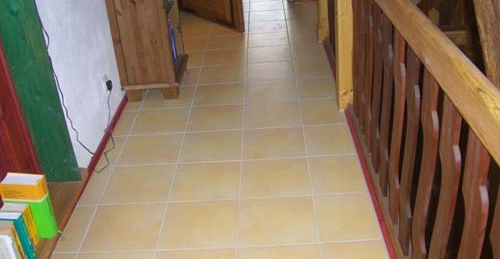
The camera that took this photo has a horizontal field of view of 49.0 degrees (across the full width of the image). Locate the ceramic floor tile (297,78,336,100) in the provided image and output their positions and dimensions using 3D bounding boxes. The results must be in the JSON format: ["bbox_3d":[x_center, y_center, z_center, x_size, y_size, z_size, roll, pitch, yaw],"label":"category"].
[{"bbox_3d":[0.432,-0.258,3.568,0.242,0.010,0.329,-3,29,3],"label":"ceramic floor tile"}]

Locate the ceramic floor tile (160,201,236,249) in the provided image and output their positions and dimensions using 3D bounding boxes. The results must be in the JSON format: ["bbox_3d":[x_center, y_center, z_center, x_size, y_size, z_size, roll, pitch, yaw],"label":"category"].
[{"bbox_3d":[-0.214,0.416,2.421,0.329,0.010,0.329,-3,29,3],"label":"ceramic floor tile"}]

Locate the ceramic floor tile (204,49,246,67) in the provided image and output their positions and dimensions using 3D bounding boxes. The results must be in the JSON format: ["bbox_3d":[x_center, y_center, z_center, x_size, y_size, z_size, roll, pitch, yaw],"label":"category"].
[{"bbox_3d":[-0.175,-0.508,3.899,0.306,0.010,0.306,-3,28,3],"label":"ceramic floor tile"}]

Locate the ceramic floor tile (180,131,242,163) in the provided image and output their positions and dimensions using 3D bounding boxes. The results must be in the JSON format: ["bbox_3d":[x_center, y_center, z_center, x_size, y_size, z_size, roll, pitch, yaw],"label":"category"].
[{"bbox_3d":[-0.192,0.088,2.803,0.306,0.010,0.306,-3,28,3],"label":"ceramic floor tile"}]

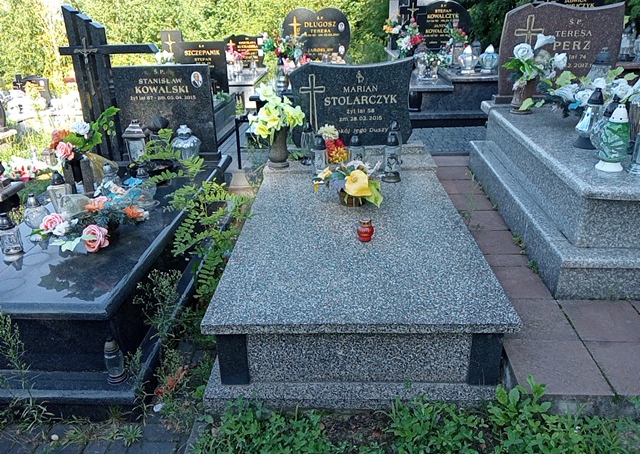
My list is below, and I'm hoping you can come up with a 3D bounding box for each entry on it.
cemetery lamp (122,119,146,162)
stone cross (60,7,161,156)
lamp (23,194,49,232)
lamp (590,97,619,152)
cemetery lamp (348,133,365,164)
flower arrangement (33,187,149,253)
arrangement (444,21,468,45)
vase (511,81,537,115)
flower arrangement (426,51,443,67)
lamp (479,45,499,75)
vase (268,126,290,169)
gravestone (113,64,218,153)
[{"bbox_3d":[-1.271,-0.594,3.550,0.146,0.280,0.146,0,25,5],"label":"cemetery lamp"},{"bbox_3d":[-1.350,-0.935,3.483,0.644,1.026,0.137,-1,24,2],"label":"stone cross"},{"bbox_3d":[-1.407,-0.069,2.569,0.128,0.203,0.128,-1,24,2],"label":"lamp"},{"bbox_3d":[1.634,-0.581,2.942,0.158,0.328,0.158,0,24,4],"label":"lamp"},{"bbox_3d":[0.262,-0.534,3.582,0.100,0.233,0.100,0,24,3],"label":"cemetery lamp"},{"bbox_3d":[-1.110,-0.049,2.506,0.540,0.220,0.400,0,25,5],"label":"flower arrangement"},{"bbox_3d":[1.456,-2.065,5.523,0.251,0.257,0.228,-1,24,2],"label":"arrangement"},{"bbox_3d":[1.549,-0.985,3.950,0.154,0.235,0.154,0,24,4],"label":"vase"},{"bbox_3d":[1.390,-1.997,6.227,0.195,0.194,0.183,0,24,3],"label":"flower arrangement"},{"bbox_3d":[1.873,-1.859,5.719,0.217,0.295,0.217,-1,24,3],"label":"lamp"},{"bbox_3d":[-0.272,-0.530,3.468,0.134,0.259,0.134,-1,24,3],"label":"vase"},{"bbox_3d":[-1.059,-0.805,3.582,0.695,0.599,0.091,-1,24,2],"label":"gravestone"}]

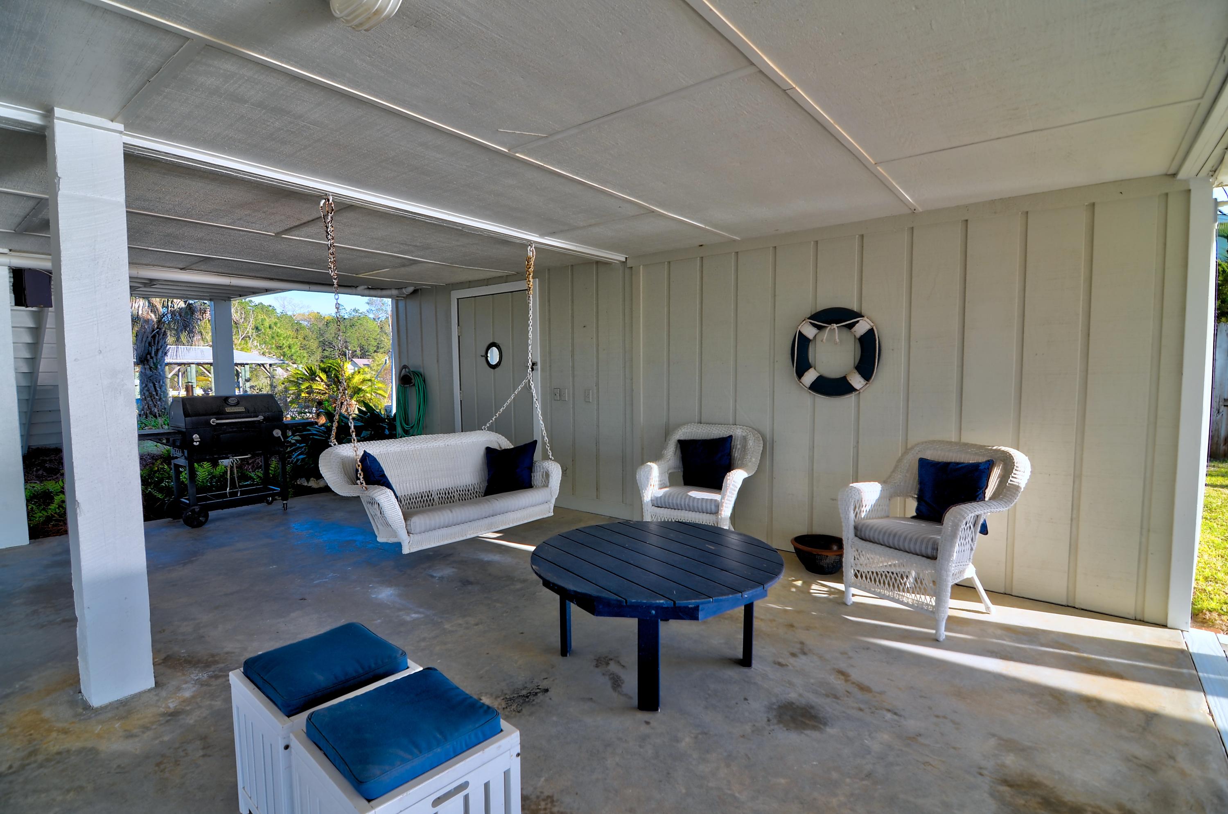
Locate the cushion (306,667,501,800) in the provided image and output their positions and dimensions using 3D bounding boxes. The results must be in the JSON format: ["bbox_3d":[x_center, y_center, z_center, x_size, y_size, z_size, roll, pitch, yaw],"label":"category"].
[{"bbox_3d":[-0.542,0.803,1.401,0.361,0.064,0.341,3,5,41],"label":"cushion"}]

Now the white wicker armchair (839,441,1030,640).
[{"bbox_3d":[1.812,0.702,3.156,0.702,0.940,0.771,-2,4,-31],"label":"white wicker armchair"}]

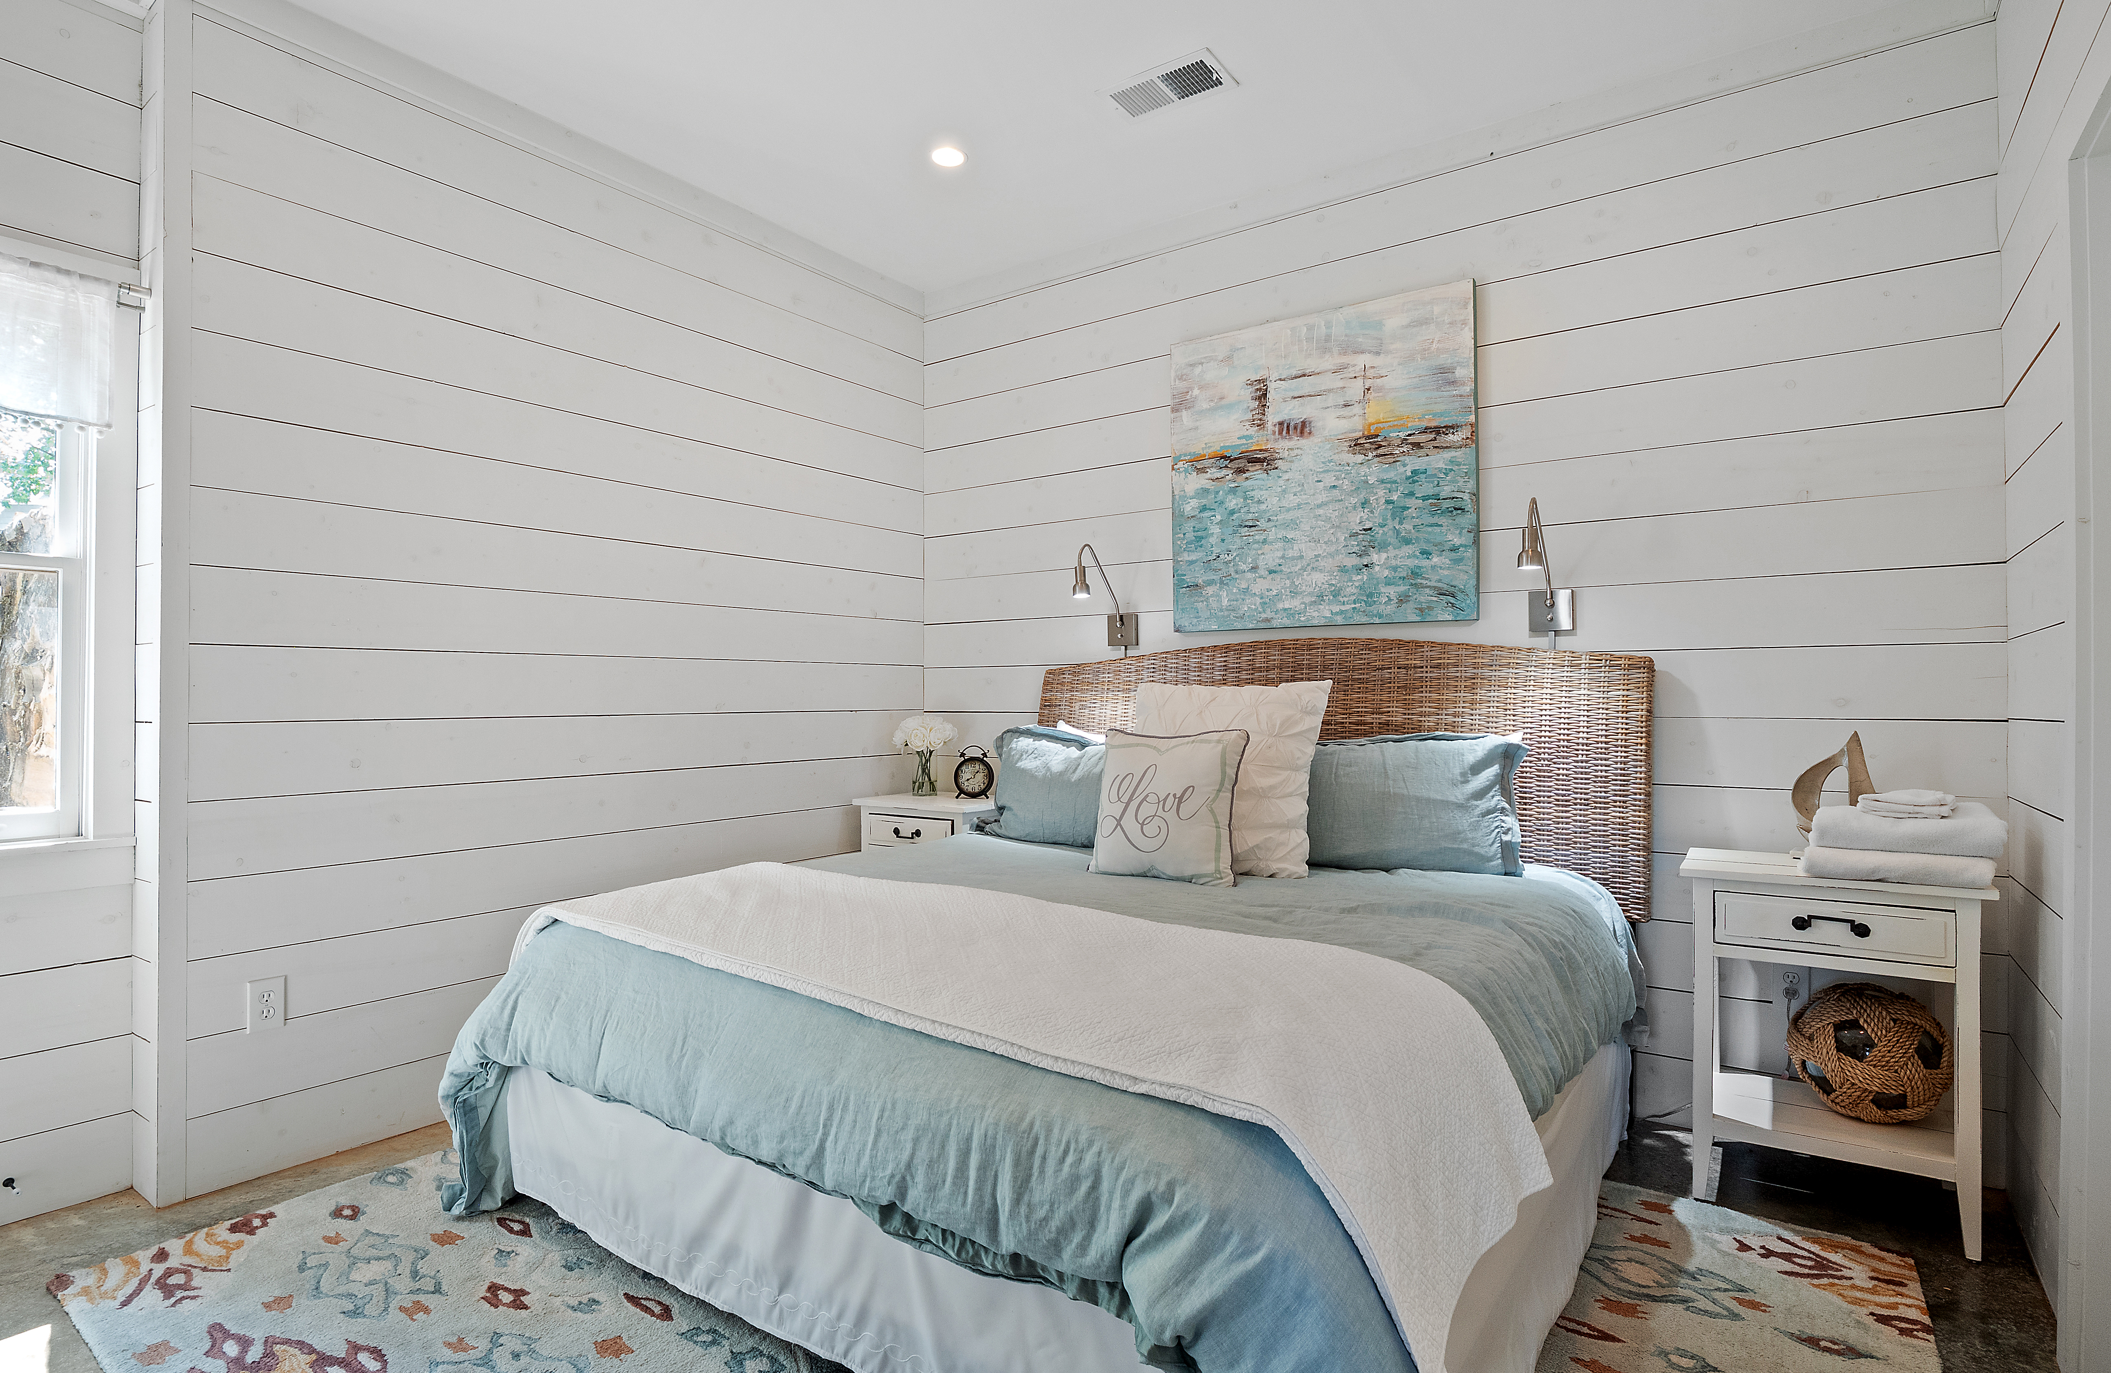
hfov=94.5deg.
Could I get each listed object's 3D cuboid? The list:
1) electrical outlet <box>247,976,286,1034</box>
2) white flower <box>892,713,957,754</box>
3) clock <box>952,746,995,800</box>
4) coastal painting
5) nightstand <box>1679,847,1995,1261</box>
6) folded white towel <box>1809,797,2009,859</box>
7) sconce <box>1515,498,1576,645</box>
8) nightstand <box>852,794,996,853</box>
[{"bbox_3d":[-1.914,0.773,2.370,0.010,0.118,0.074,-1,-1,38],"label":"electrical outlet"},{"bbox_3d":[-0.530,0.190,3.944,0.245,0.155,0.220,0,-1,34],"label":"white flower"},{"bbox_3d":[-0.318,0.336,3.825,0.155,0.200,0.075,0,-1,7],"label":"clock"},{"bbox_3d":[0.842,-0.698,3.180,1.005,1.010,0.040,0,-1,34],"label":"coastal painting"},{"bbox_3d":[1.772,0.796,2.257,0.540,0.757,0.390,0,-1,34],"label":"nightstand"},{"bbox_3d":[1.878,0.313,2.166,0.310,0.080,0.270,0,-1,34],"label":"folded white towel"},{"bbox_3d":[1.339,-0.325,2.685,0.120,0.360,0.310,0,-1,34],"label":"sconce"},{"bbox_3d":[-0.448,0.815,3.756,0.540,0.757,0.390,0,-1,34],"label":"nightstand"}]

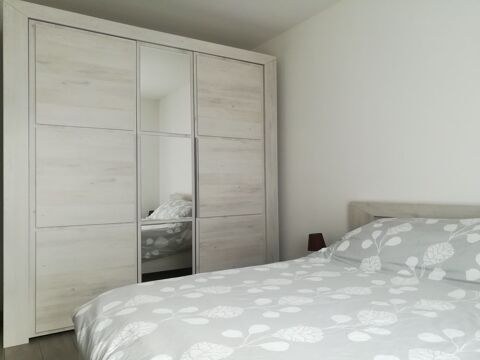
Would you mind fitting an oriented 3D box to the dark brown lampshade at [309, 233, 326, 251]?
[{"bbox_3d":[0.583,0.528,2.700,0.145,0.250,0.145,0,-1,-32],"label":"dark brown lampshade"}]

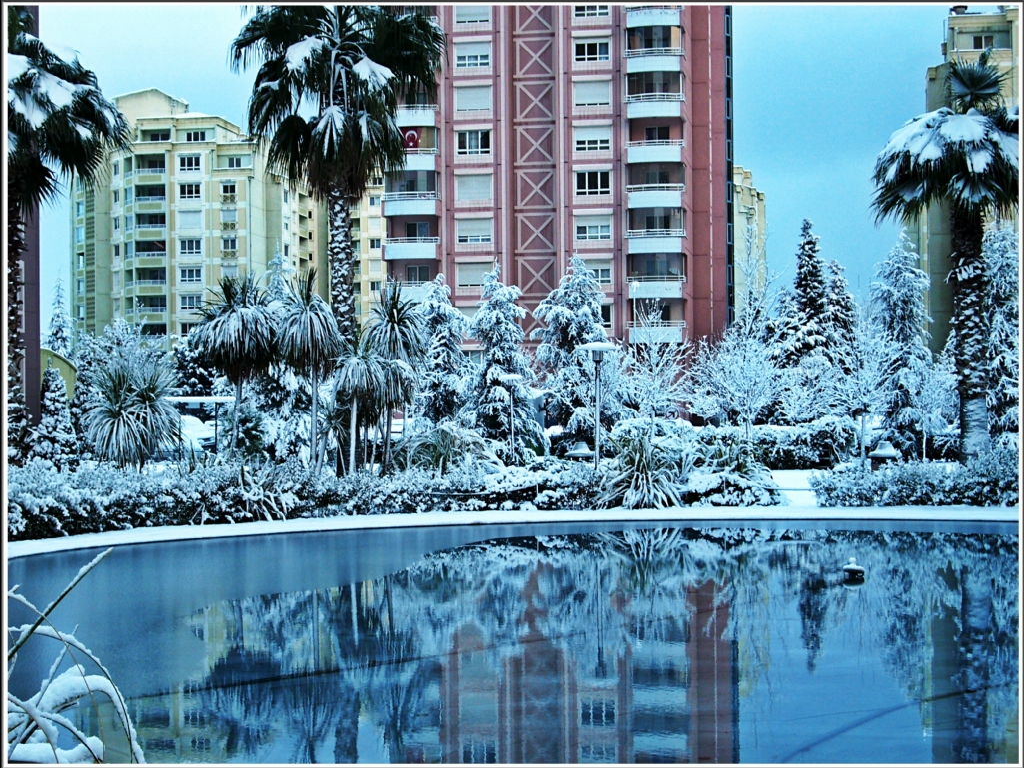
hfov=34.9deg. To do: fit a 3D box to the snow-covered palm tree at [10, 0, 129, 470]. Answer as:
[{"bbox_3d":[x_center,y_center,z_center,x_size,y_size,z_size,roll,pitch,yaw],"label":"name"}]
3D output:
[{"bbox_3d":[-8.154,-2.189,26.800,3.600,8.670,3.600,-1,-1,0],"label":"snow-covered palm tree"}]

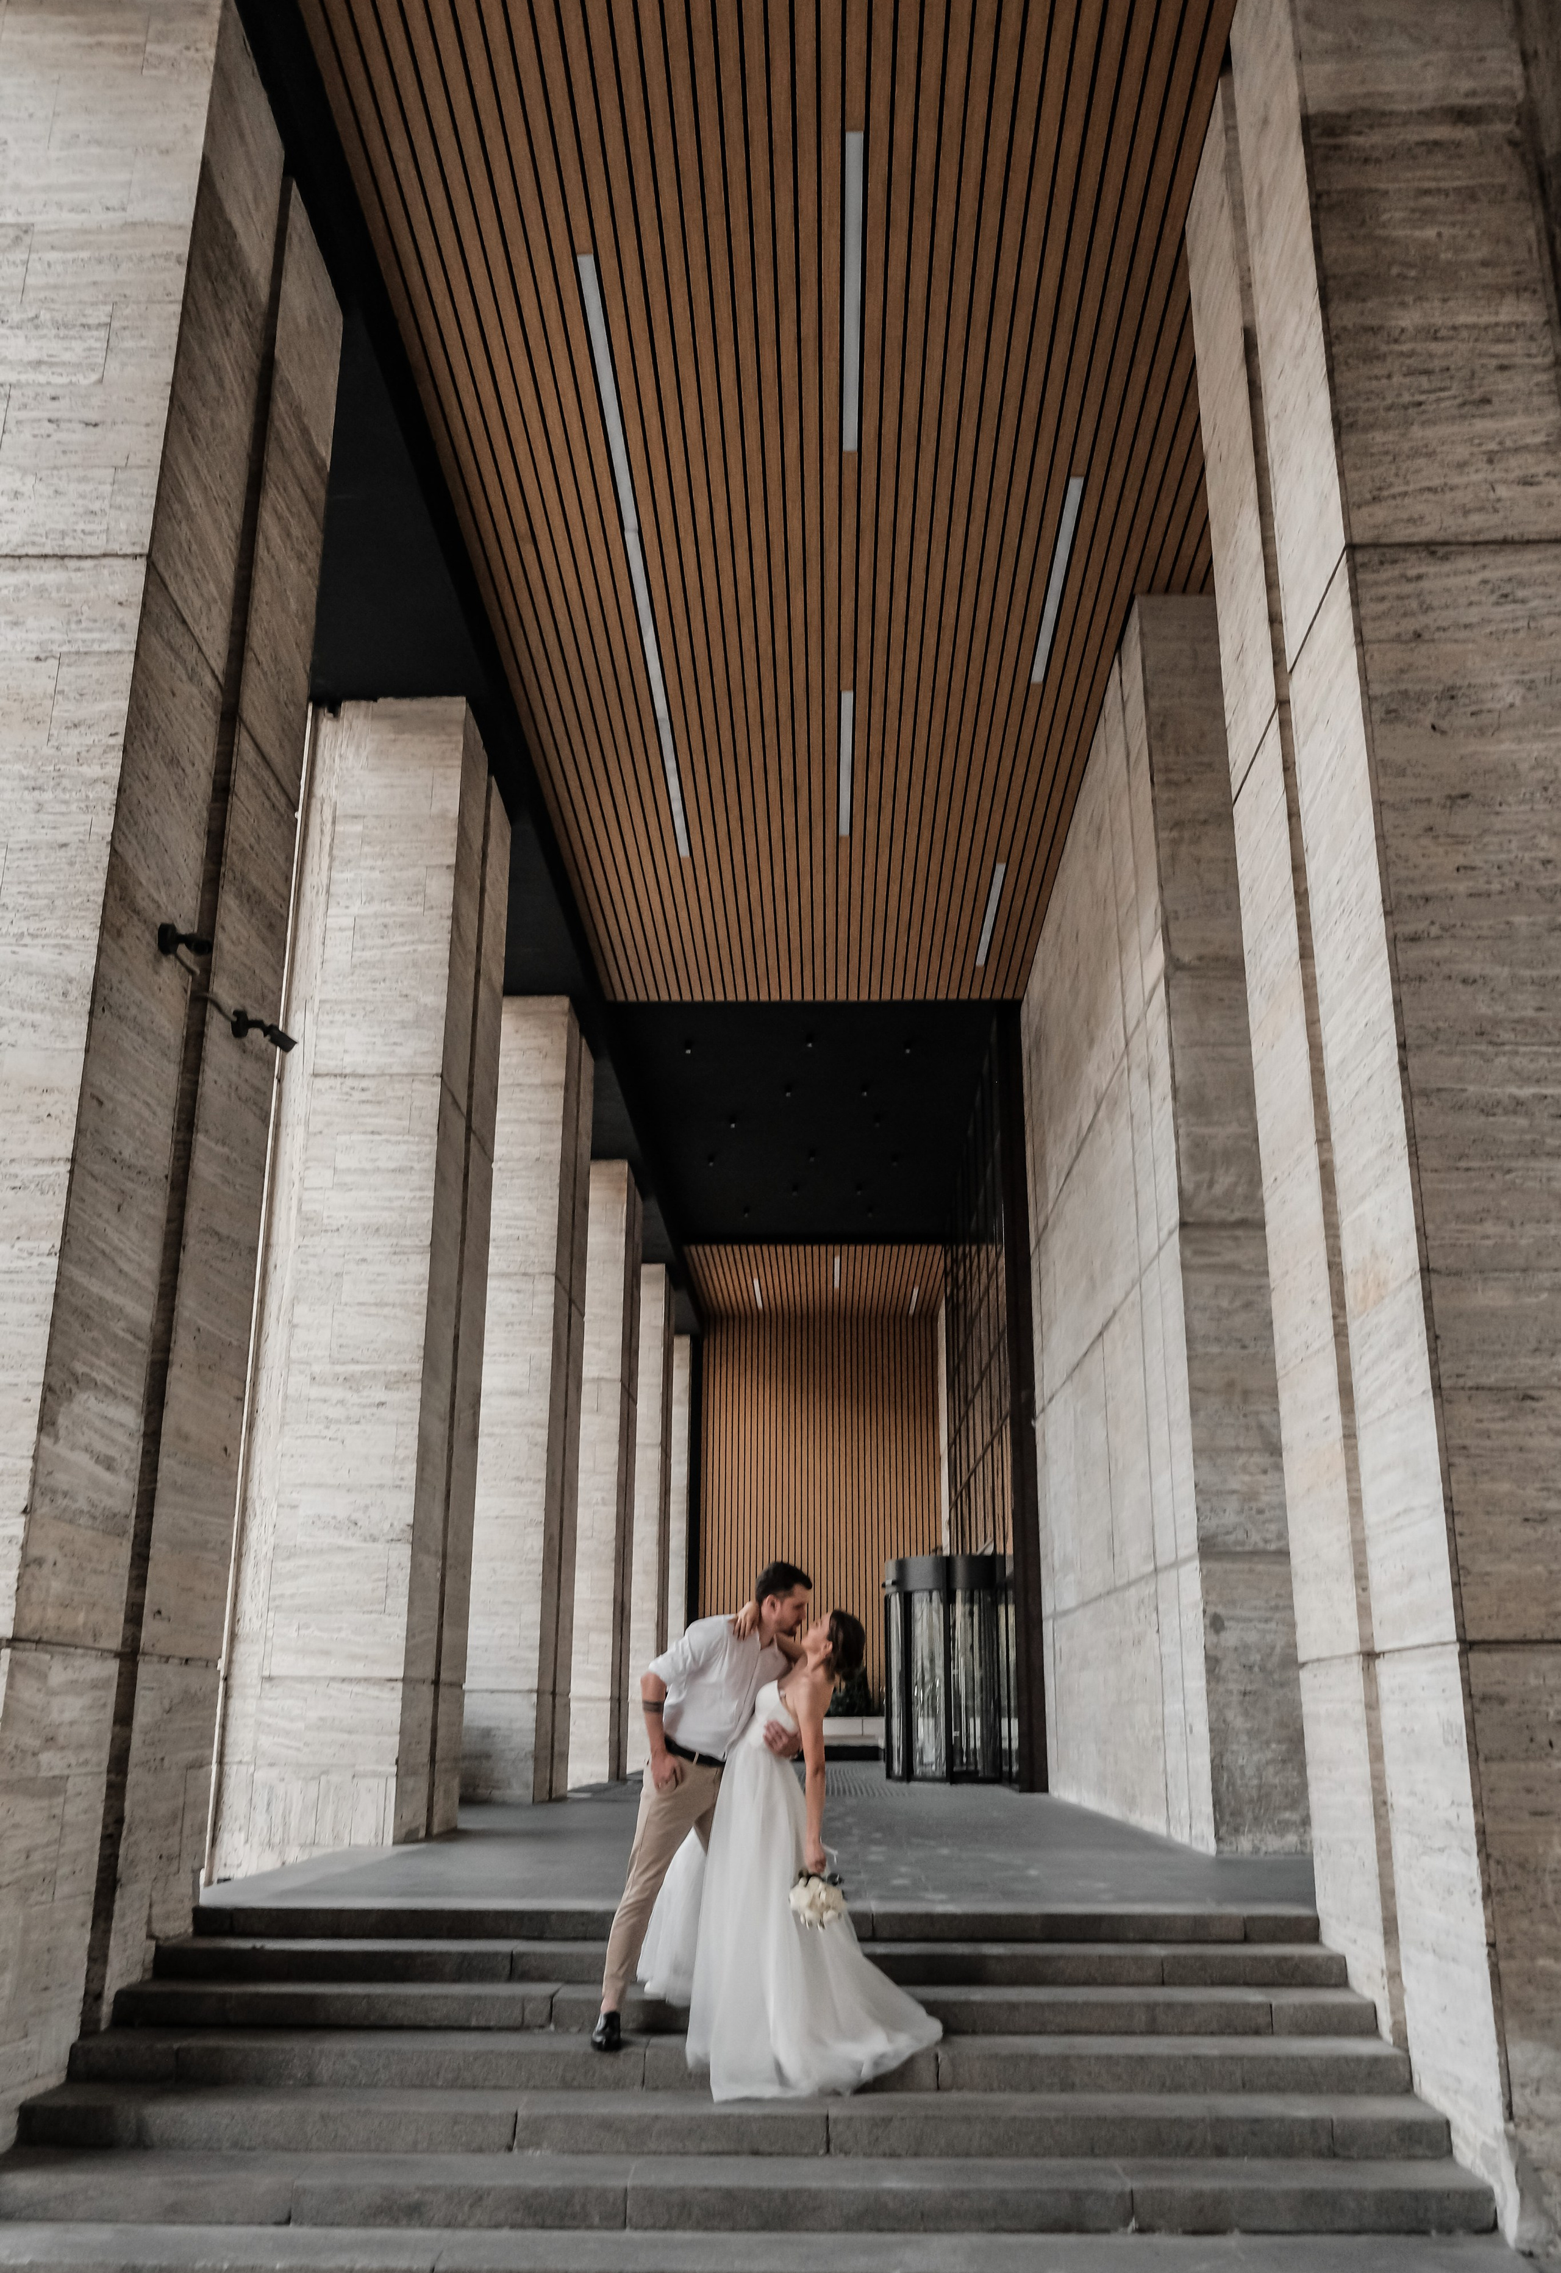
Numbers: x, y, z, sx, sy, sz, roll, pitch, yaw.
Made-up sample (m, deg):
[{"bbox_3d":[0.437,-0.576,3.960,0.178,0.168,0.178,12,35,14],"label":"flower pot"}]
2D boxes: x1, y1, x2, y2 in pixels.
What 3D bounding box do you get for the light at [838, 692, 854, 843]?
[{"bbox_3d":[0.602,-3.377,16.025,0.100,0.060,2.553,0,-18,1],"label":"light"}]

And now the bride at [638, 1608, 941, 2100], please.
[{"bbox_3d":[0.017,2.592,6.493,1.080,1.620,0.750,3,-19,-9],"label":"bride"}]

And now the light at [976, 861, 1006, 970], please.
[{"bbox_3d":[2.271,-2.387,18.985,0.100,0.060,2.553,0,-18,1],"label":"light"}]

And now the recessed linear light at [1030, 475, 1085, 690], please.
[{"bbox_3d":[2.108,-4.222,13.459,0.100,0.060,2.553,0,-18,1],"label":"recessed linear light"}]

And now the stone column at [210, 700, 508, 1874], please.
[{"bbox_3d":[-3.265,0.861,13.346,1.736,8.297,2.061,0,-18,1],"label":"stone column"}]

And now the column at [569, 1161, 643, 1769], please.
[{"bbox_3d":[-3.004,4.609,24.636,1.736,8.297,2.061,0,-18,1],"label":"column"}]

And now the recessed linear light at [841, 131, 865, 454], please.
[{"bbox_3d":[0.448,-5.112,10.801,0.100,0.060,2.553,0,-18,1],"label":"recessed linear light"}]

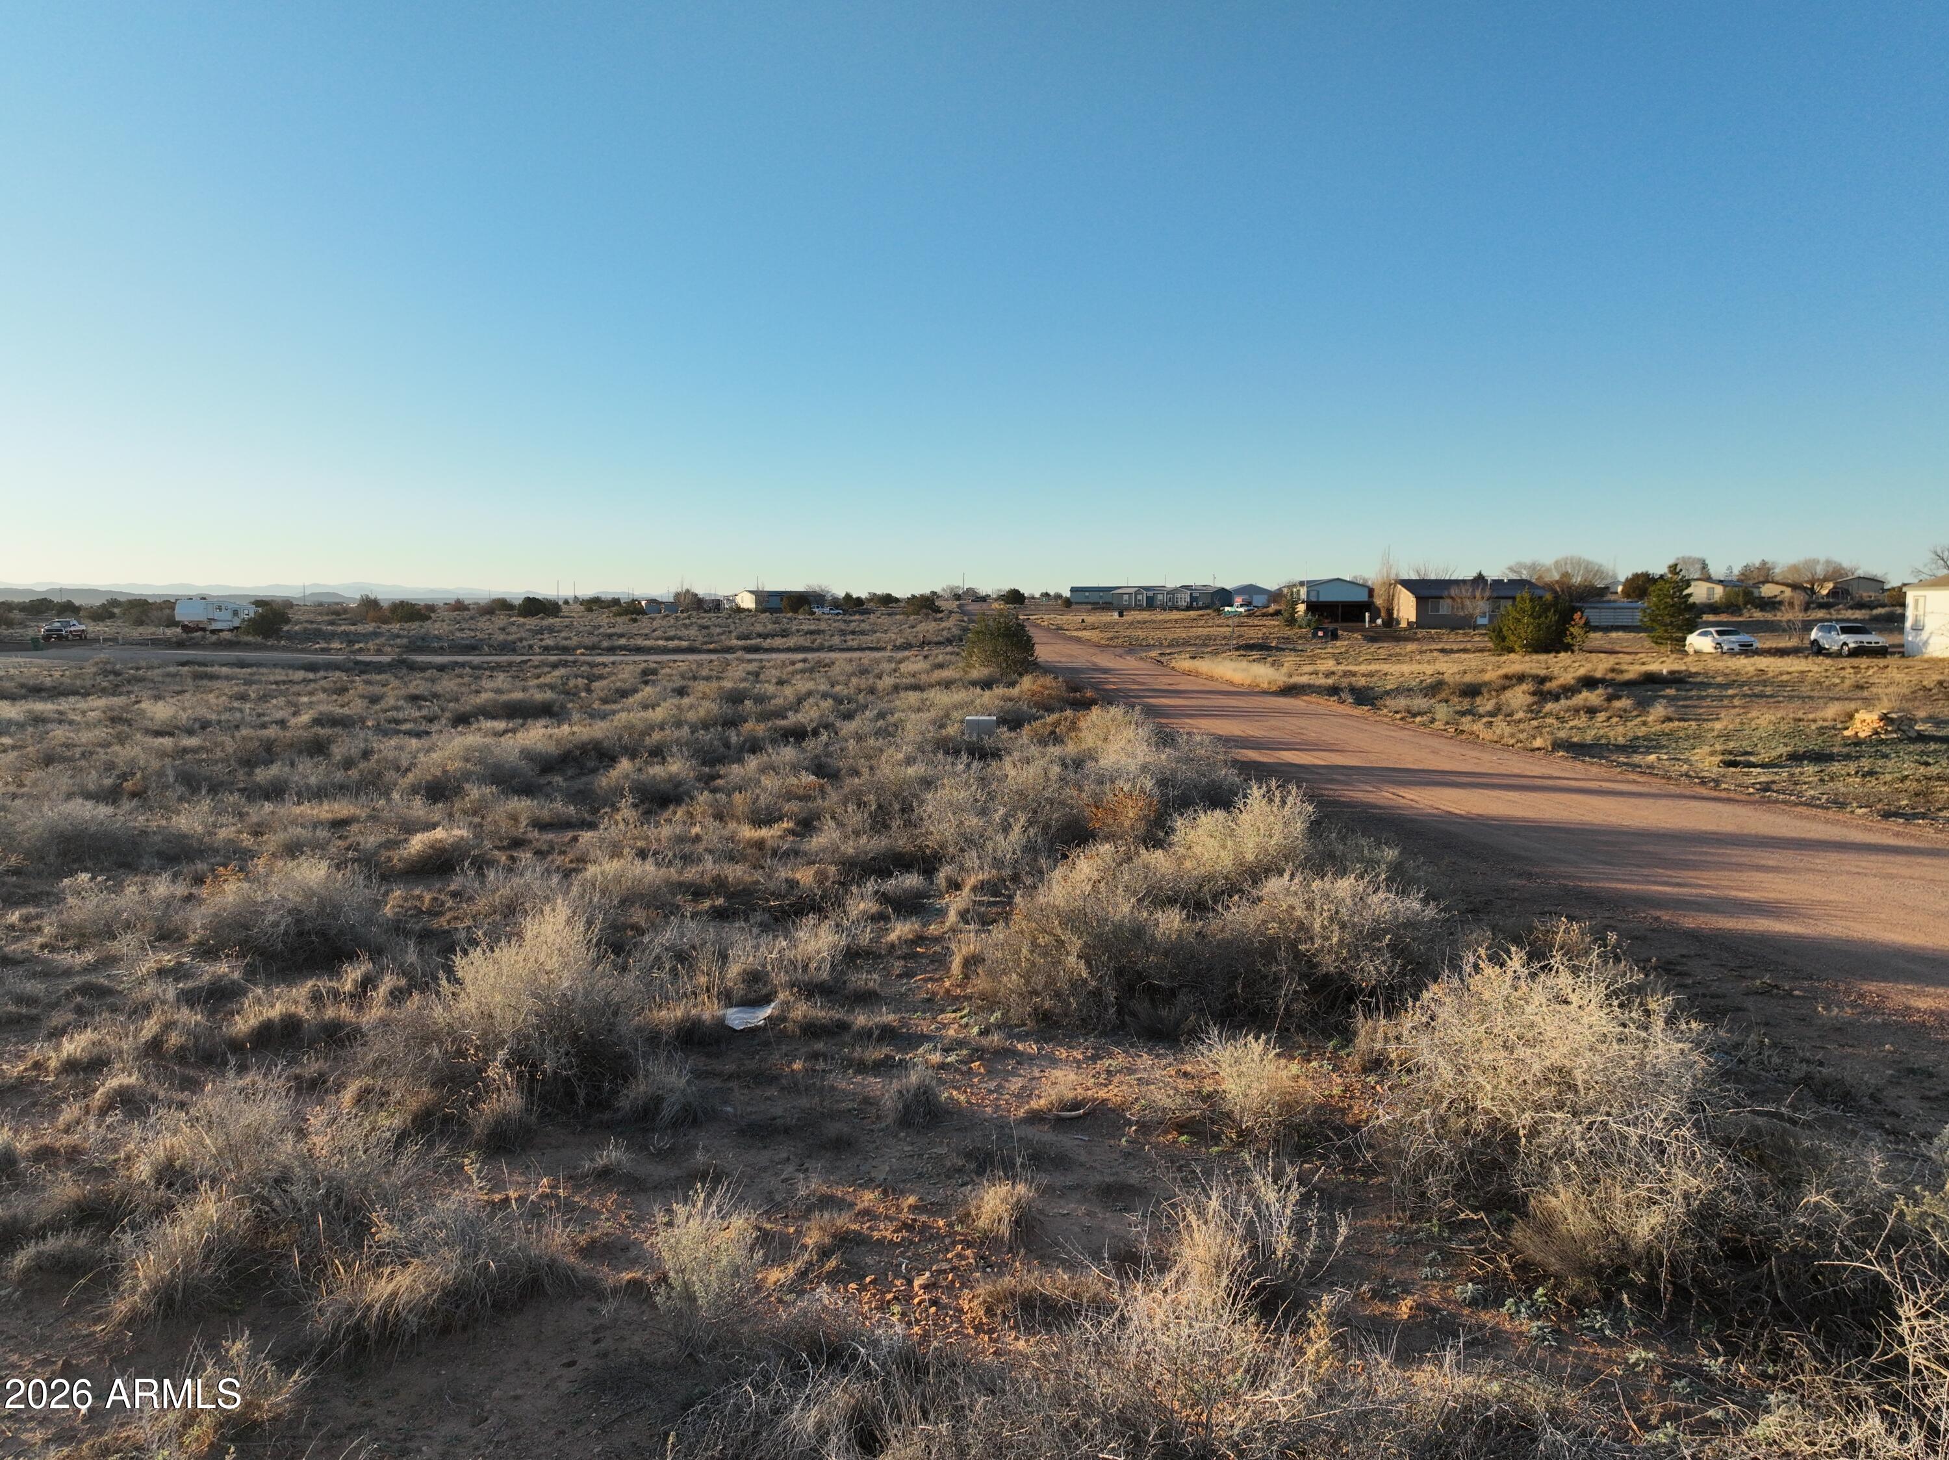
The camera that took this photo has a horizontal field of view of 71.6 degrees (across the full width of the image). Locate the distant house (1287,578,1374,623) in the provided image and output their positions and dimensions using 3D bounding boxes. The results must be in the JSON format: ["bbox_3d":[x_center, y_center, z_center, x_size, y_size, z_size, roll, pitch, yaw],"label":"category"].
[{"bbox_3d":[38.545,-14.268,148.819,6.994,4.770,13.000,0,6,0],"label":"distant house"}]

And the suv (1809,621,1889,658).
[{"bbox_3d":[42.864,-4.435,66.218,1.850,1.670,4.570,1,6,5],"label":"suv"}]

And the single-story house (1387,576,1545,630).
[{"bbox_3d":[42.508,-11.028,117.687,11.106,4.095,9.400,0,6,0],"label":"single-story house"}]

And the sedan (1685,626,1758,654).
[{"bbox_3d":[39.181,-4.649,70.831,1.820,1.460,4.750,0,6,0],"label":"sedan"}]

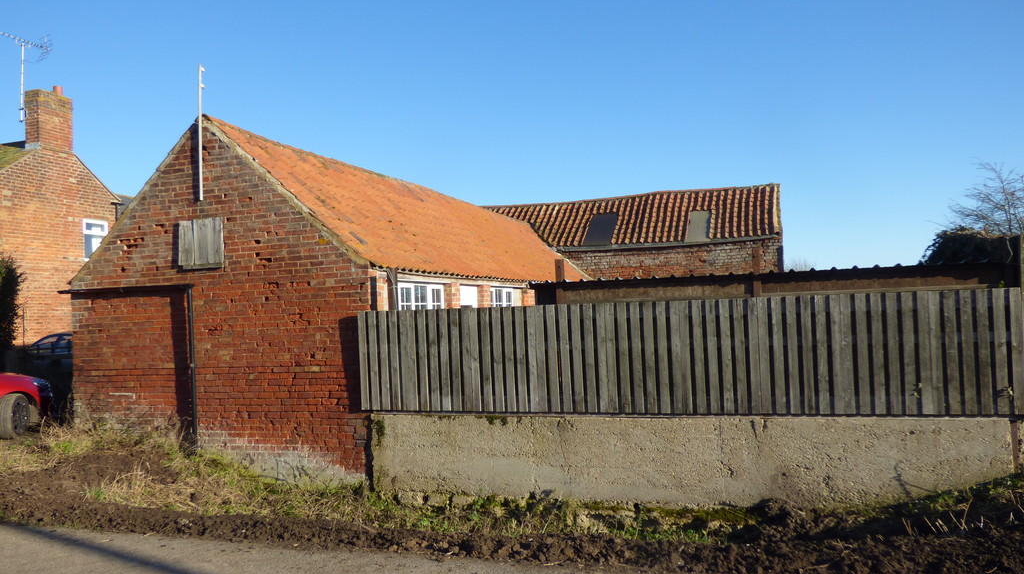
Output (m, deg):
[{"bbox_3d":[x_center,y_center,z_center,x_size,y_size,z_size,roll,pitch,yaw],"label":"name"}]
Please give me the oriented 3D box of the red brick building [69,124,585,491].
[{"bbox_3d":[-1.733,0.195,16.657,4.970,4.730,13.820,-3,-2,19],"label":"red brick building"}]

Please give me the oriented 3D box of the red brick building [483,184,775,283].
[{"bbox_3d":[3.191,-0.116,23.947,9.950,5.400,3.850,-3,-2,19],"label":"red brick building"}]

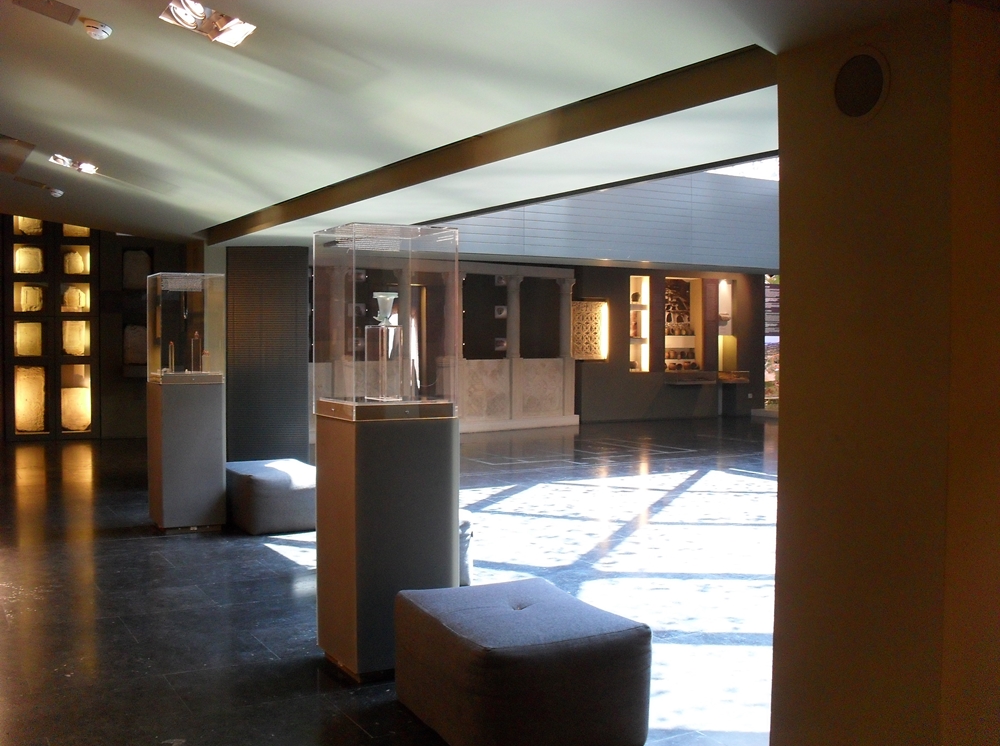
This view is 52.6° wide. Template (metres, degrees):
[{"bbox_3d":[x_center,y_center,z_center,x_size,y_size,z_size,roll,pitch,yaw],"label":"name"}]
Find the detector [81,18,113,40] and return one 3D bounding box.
[{"bbox_3d":[-1.762,-1.496,4.422,0.125,0.051,0.125,15,-6,-30],"label":"detector"}]

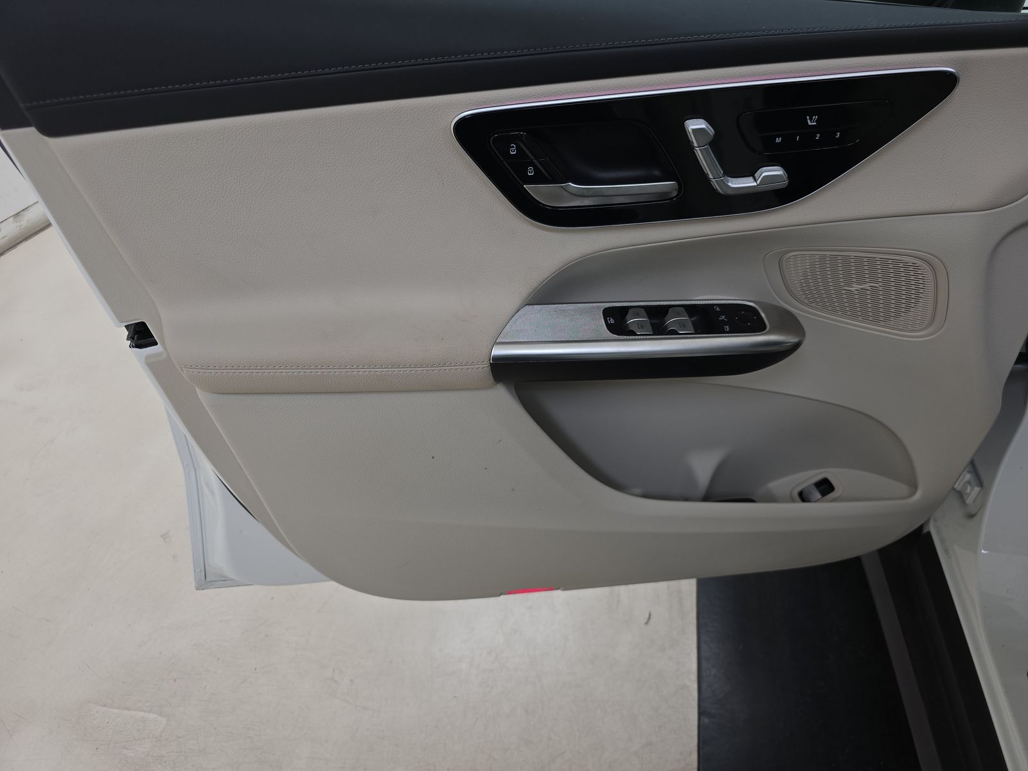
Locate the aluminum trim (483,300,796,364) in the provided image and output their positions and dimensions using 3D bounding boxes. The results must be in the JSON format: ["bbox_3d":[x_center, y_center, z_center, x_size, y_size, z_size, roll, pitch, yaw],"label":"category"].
[{"bbox_3d":[0.135,-0.060,0.735,0.325,0.032,0.085,-2,33,-4],"label":"aluminum trim"}]

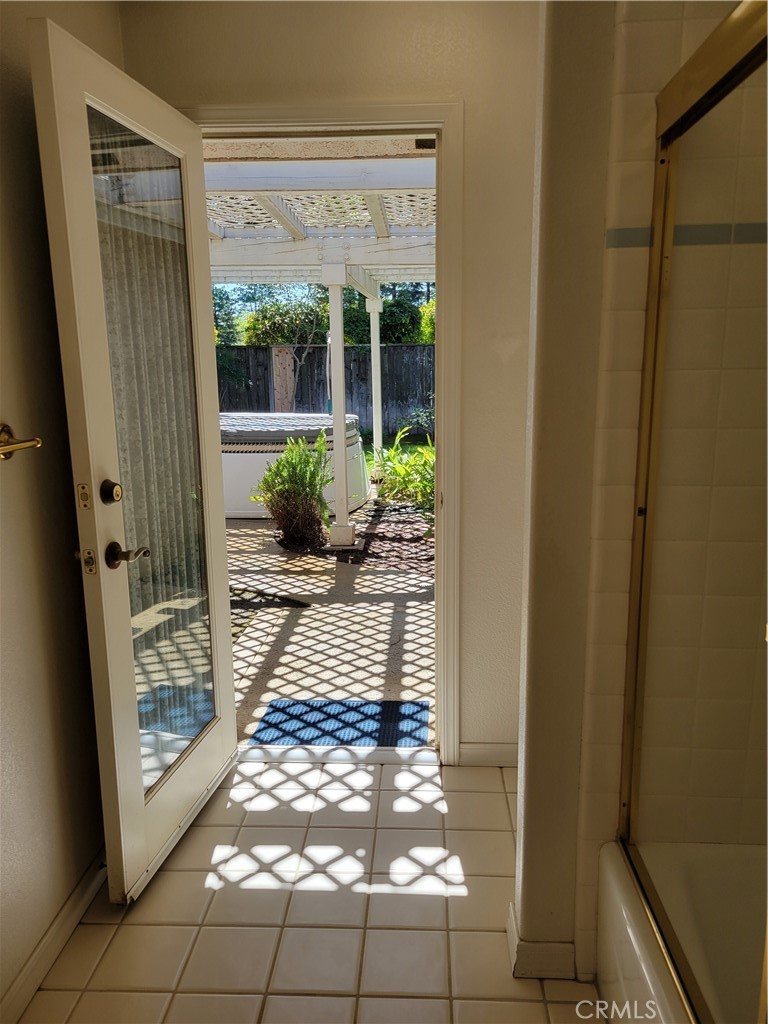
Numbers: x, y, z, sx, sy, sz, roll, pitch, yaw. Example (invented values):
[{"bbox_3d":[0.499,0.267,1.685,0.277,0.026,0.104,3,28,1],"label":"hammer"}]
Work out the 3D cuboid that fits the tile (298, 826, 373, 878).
[{"bbox_3d":[-0.131,0.965,2.187,0.199,0.010,0.199,0,11,3],"label":"tile"}]

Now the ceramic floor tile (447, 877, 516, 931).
[{"bbox_3d":[0.264,0.999,1.955,0.198,0.010,0.198,0,12,3],"label":"ceramic floor tile"}]

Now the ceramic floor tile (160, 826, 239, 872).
[{"bbox_3d":[-0.535,0.967,2.209,0.199,0.010,0.199,0,11,3],"label":"ceramic floor tile"}]

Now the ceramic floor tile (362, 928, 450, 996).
[{"bbox_3d":[0.051,1.052,1.791,0.197,0.010,0.197,-1,12,3],"label":"ceramic floor tile"}]

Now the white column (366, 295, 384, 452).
[{"bbox_3d":[-0.080,-1.377,8.809,0.180,2.051,0.180,-1,12,3],"label":"white column"}]

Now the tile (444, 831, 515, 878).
[{"bbox_3d":[0.274,0.959,2.153,0.198,0.010,0.198,0,12,3],"label":"tile"}]

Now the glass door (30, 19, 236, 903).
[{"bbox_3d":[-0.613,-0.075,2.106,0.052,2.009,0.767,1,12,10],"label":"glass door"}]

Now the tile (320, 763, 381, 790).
[{"bbox_3d":[-0.112,0.895,2.581,0.197,0.010,0.151,-1,12,3],"label":"tile"}]

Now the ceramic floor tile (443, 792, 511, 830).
[{"bbox_3d":[0.285,0.924,2.369,0.199,0.010,0.199,0,11,3],"label":"ceramic floor tile"}]

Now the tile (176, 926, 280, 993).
[{"bbox_3d":[-0.354,1.042,1.791,0.199,0.010,0.199,0,11,3],"label":"tile"}]

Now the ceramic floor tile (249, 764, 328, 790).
[{"bbox_3d":[-0.312,0.883,2.559,0.198,0.010,0.155,0,12,3],"label":"ceramic floor tile"}]

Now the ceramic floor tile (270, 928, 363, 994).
[{"bbox_3d":[-0.152,1.041,1.781,0.199,0.010,0.199,0,11,3],"label":"ceramic floor tile"}]

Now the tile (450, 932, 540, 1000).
[{"bbox_3d":[0.255,1.051,1.780,0.197,0.010,0.197,-1,12,3],"label":"tile"}]

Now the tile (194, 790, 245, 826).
[{"bbox_3d":[-0.523,0.920,2.393,0.198,0.010,0.198,0,12,3],"label":"tile"}]

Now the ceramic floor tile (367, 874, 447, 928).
[{"bbox_3d":[0.062,1.012,1.991,0.197,0.010,0.197,-1,12,3],"label":"ceramic floor tile"}]

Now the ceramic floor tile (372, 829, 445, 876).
[{"bbox_3d":[0.072,0.964,2.176,0.199,0.010,0.199,0,11,3],"label":"ceramic floor tile"}]

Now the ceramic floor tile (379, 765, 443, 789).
[{"bbox_3d":[0.092,0.893,2.570,0.197,0.010,0.151,-1,12,3],"label":"ceramic floor tile"}]

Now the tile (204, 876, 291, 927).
[{"bbox_3d":[-0.347,1.015,2.014,0.197,0.010,0.197,-1,12,3],"label":"tile"}]

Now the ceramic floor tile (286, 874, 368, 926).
[{"bbox_3d":[-0.142,1.013,2.002,0.197,0.010,0.197,-1,12,3],"label":"ceramic floor tile"}]

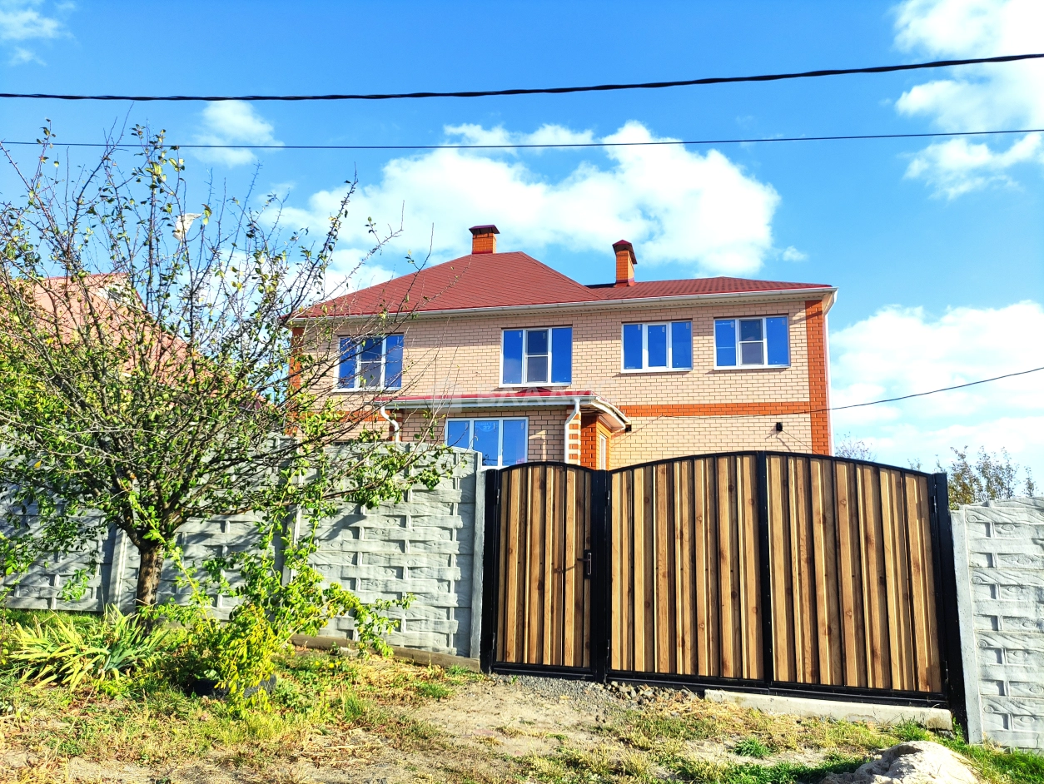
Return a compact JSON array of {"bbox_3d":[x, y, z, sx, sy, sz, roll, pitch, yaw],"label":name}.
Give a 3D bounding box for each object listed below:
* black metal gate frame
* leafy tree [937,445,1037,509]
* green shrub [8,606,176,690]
[{"bbox_3d":[1.631,1.624,6.835,4.103,2.161,0.120,-1,-10,14],"label":"black metal gate frame"},{"bbox_3d":[10.674,2.706,17.292,2.100,2.900,2.000,-5,-12,31],"label":"leafy tree"},{"bbox_3d":[-3.185,1.871,5.632,1.100,0.520,0.900,6,-11,-28],"label":"green shrub"}]

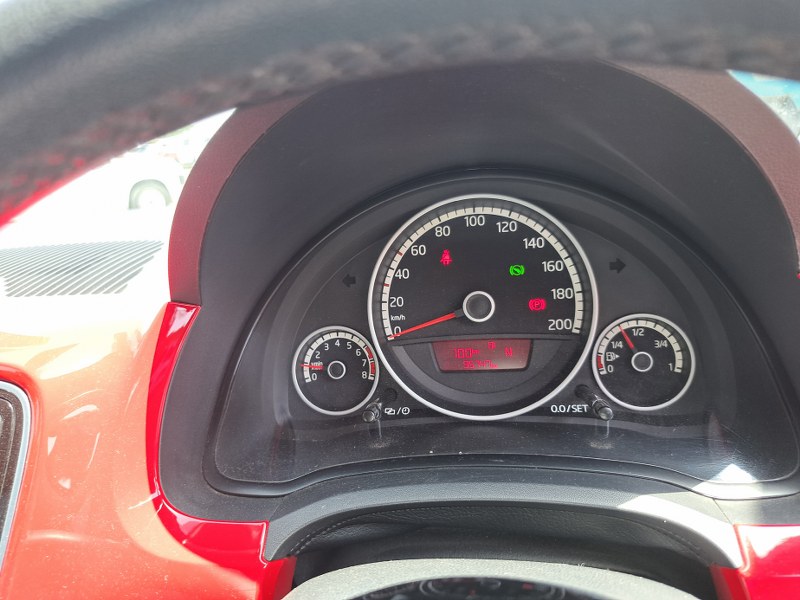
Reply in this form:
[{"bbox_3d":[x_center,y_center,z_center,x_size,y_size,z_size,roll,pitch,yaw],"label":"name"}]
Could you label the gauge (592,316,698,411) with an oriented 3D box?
[{"bbox_3d":[0.122,0.032,0.282,0.049,0.049,0.012,-3,-5,9],"label":"gauge"}]

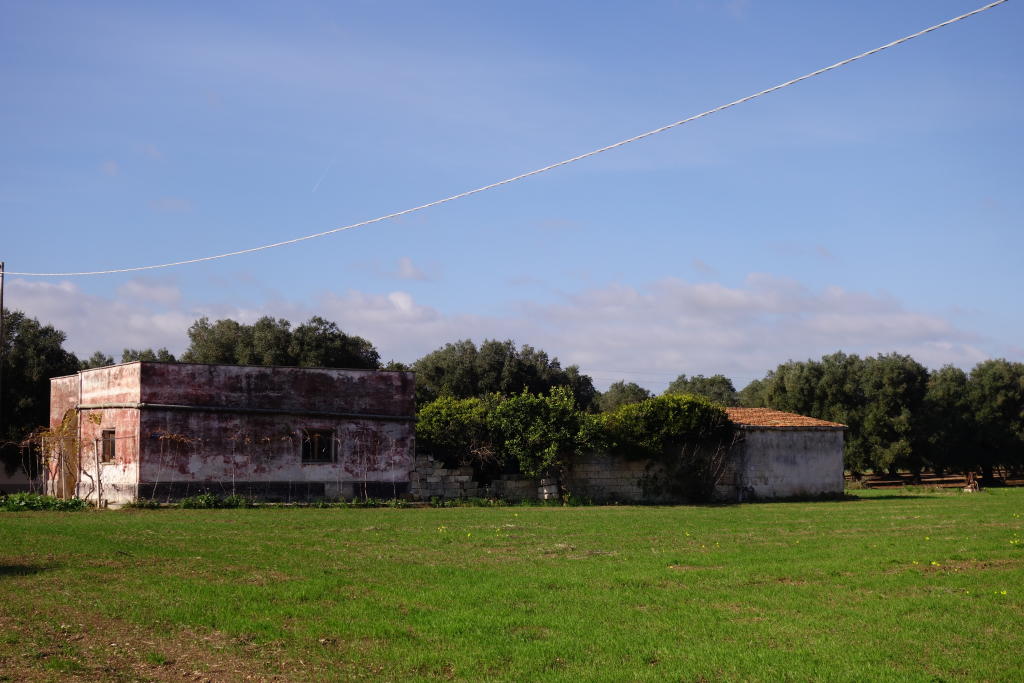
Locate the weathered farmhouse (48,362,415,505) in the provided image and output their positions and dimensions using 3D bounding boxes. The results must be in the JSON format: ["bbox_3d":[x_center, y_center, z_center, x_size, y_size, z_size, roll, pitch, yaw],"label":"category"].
[{"bbox_3d":[-11.520,3.830,58.160,10.750,4.950,12.200,3,-6,-31],"label":"weathered farmhouse"}]

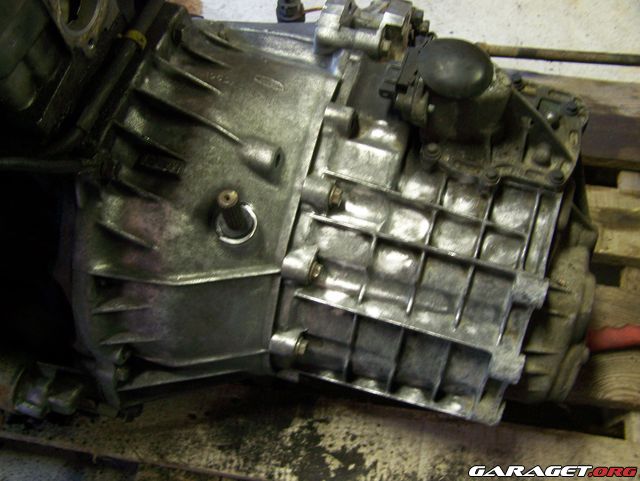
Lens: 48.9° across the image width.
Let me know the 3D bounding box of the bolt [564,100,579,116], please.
[{"bbox_3d":[0.236,-0.124,0.659,0.013,0.008,0.013,15,55,13],"label":"bolt"}]

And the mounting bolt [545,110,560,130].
[{"bbox_3d":[0.215,-0.112,0.649,0.011,0.011,0.011,15,55,13],"label":"mounting bolt"}]

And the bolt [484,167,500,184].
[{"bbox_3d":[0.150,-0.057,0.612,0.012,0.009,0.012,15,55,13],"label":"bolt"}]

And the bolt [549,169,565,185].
[{"bbox_3d":[0.205,-0.056,0.610,0.013,0.008,0.013,15,55,13],"label":"bolt"}]

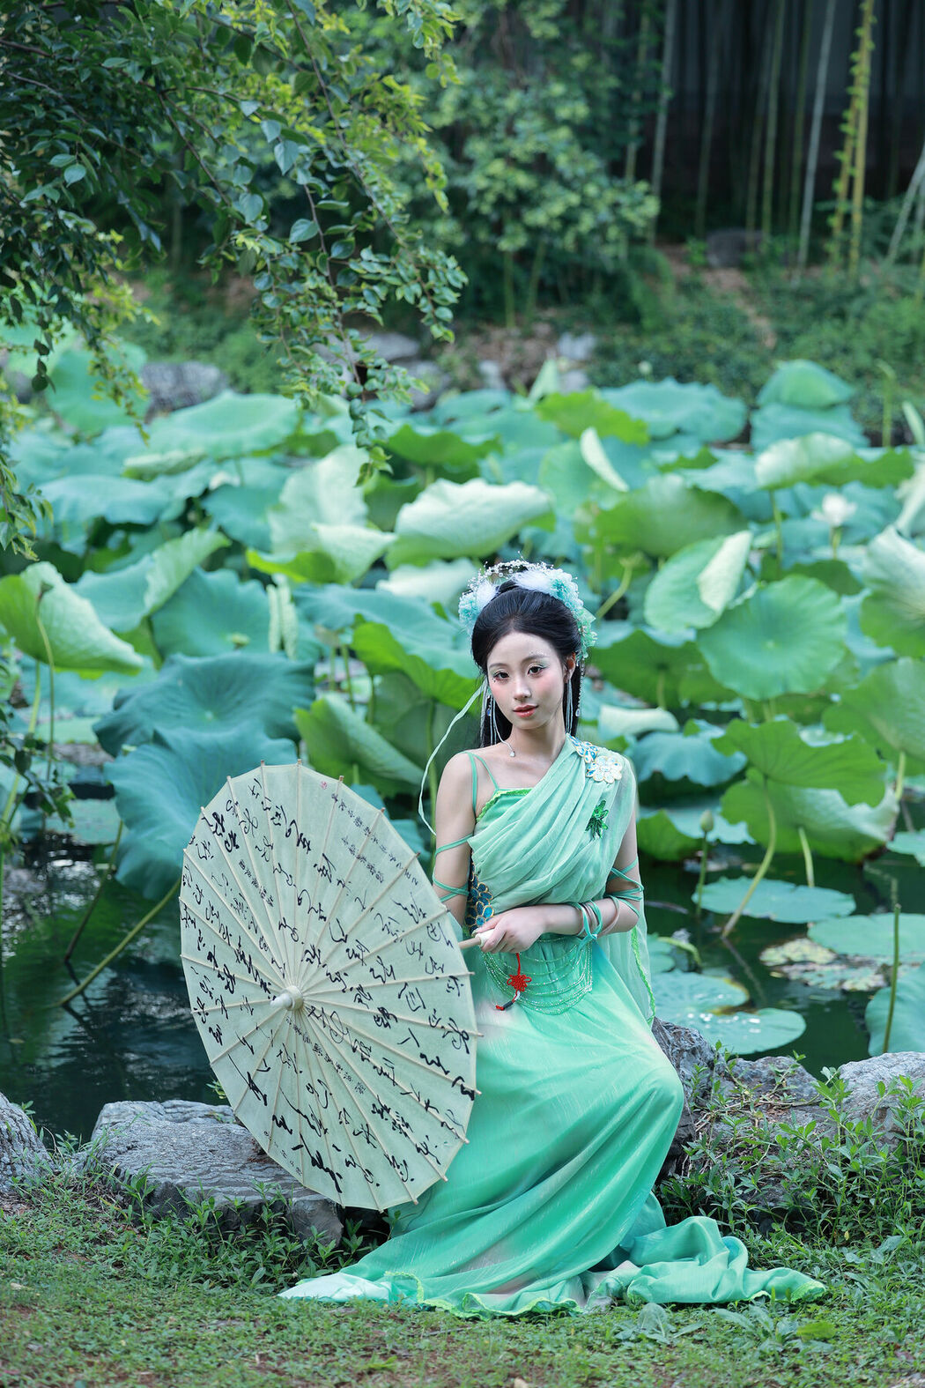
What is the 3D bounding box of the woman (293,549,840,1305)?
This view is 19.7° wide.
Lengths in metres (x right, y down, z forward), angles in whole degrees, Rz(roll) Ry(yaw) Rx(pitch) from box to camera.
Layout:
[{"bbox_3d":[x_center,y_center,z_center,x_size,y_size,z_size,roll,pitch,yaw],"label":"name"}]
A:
[{"bbox_3d":[0.145,0.390,4.616,0.900,1.180,0.700,0,11,0],"label":"woman"}]

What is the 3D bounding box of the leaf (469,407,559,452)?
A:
[{"bbox_3d":[0.194,-1.122,11.300,0.480,0.190,0.420,0,11,0],"label":"leaf"}]

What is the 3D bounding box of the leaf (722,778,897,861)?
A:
[{"bbox_3d":[1.005,0.363,7.700,0.510,0.200,0.420,0,11,0],"label":"leaf"}]

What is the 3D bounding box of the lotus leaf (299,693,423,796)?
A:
[{"bbox_3d":[-0.306,0.156,7.900,0.390,0.270,0.360,0,11,0],"label":"lotus leaf"}]

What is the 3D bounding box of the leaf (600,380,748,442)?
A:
[{"bbox_3d":[0.957,-1.285,12.100,0.660,0.220,0.580,0,12,0],"label":"leaf"}]

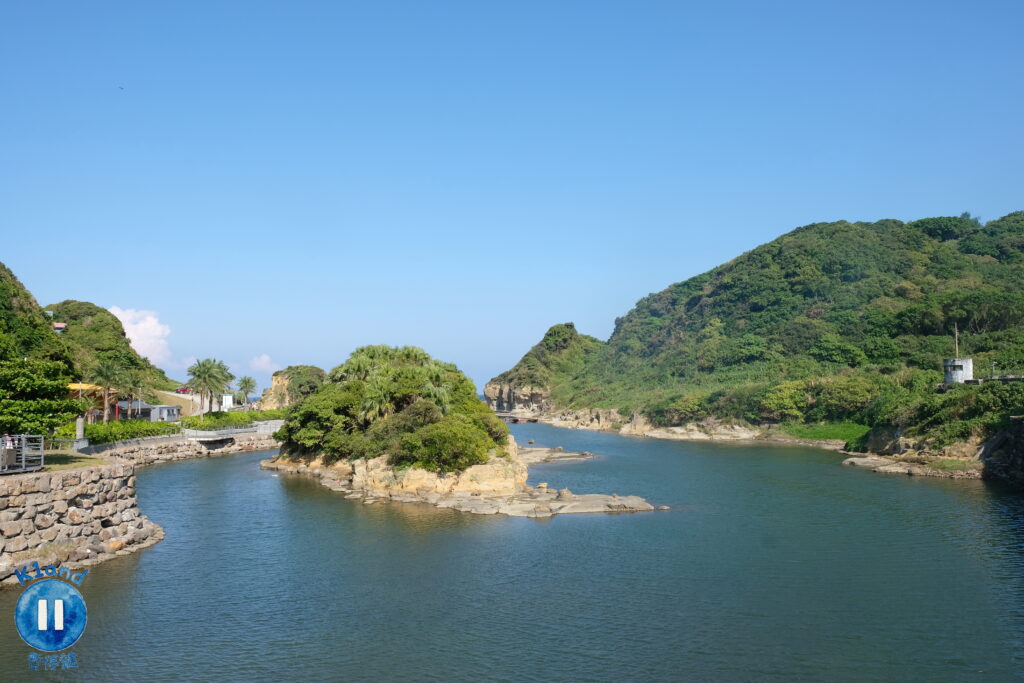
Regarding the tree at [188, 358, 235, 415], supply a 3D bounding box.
[{"bbox_3d":[-35.561,5.705,90.749,5.200,7.400,4.800,-1,-4,0],"label":"tree"}]

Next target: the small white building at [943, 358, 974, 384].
[{"bbox_3d":[42.449,2.958,72.915,2.800,2.500,2.800,-4,-5,37],"label":"small white building"}]

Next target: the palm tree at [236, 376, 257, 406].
[{"bbox_3d":[-44.215,8.526,127.817,3.500,5.400,3.500,-1,-4,0],"label":"palm tree"}]

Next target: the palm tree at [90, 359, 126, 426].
[{"bbox_3d":[-38.982,5.173,73.773,3.500,6.700,3.500,-1,-4,0],"label":"palm tree"}]

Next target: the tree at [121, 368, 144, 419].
[{"bbox_3d":[-45.792,6.511,92.780,3.300,6.500,3.300,-1,-4,0],"label":"tree"}]

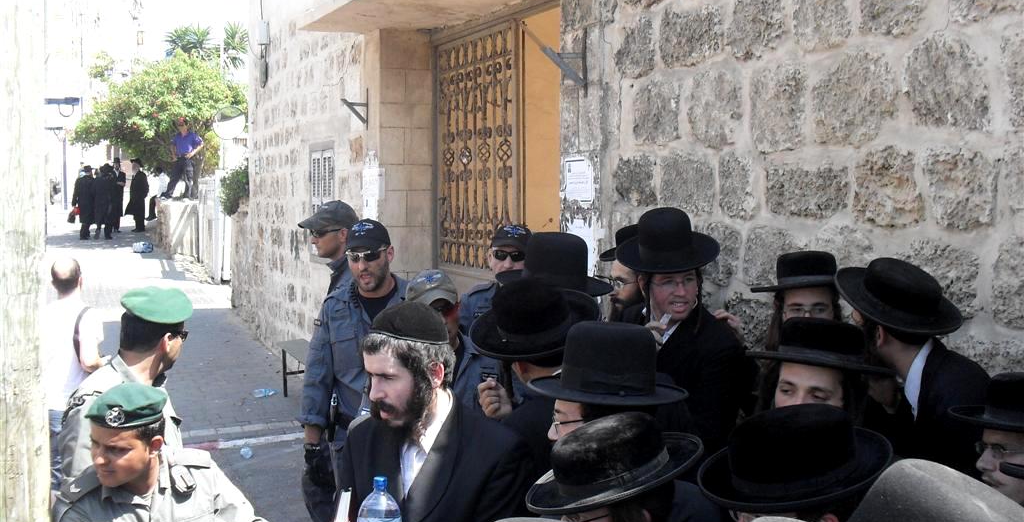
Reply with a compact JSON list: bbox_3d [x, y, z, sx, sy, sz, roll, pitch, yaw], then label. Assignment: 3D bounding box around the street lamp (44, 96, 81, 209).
[{"bbox_3d":[-16.066,-3.825,40.000,1.400,4.100,0.500,-1,5,-11],"label":"street lamp"}]

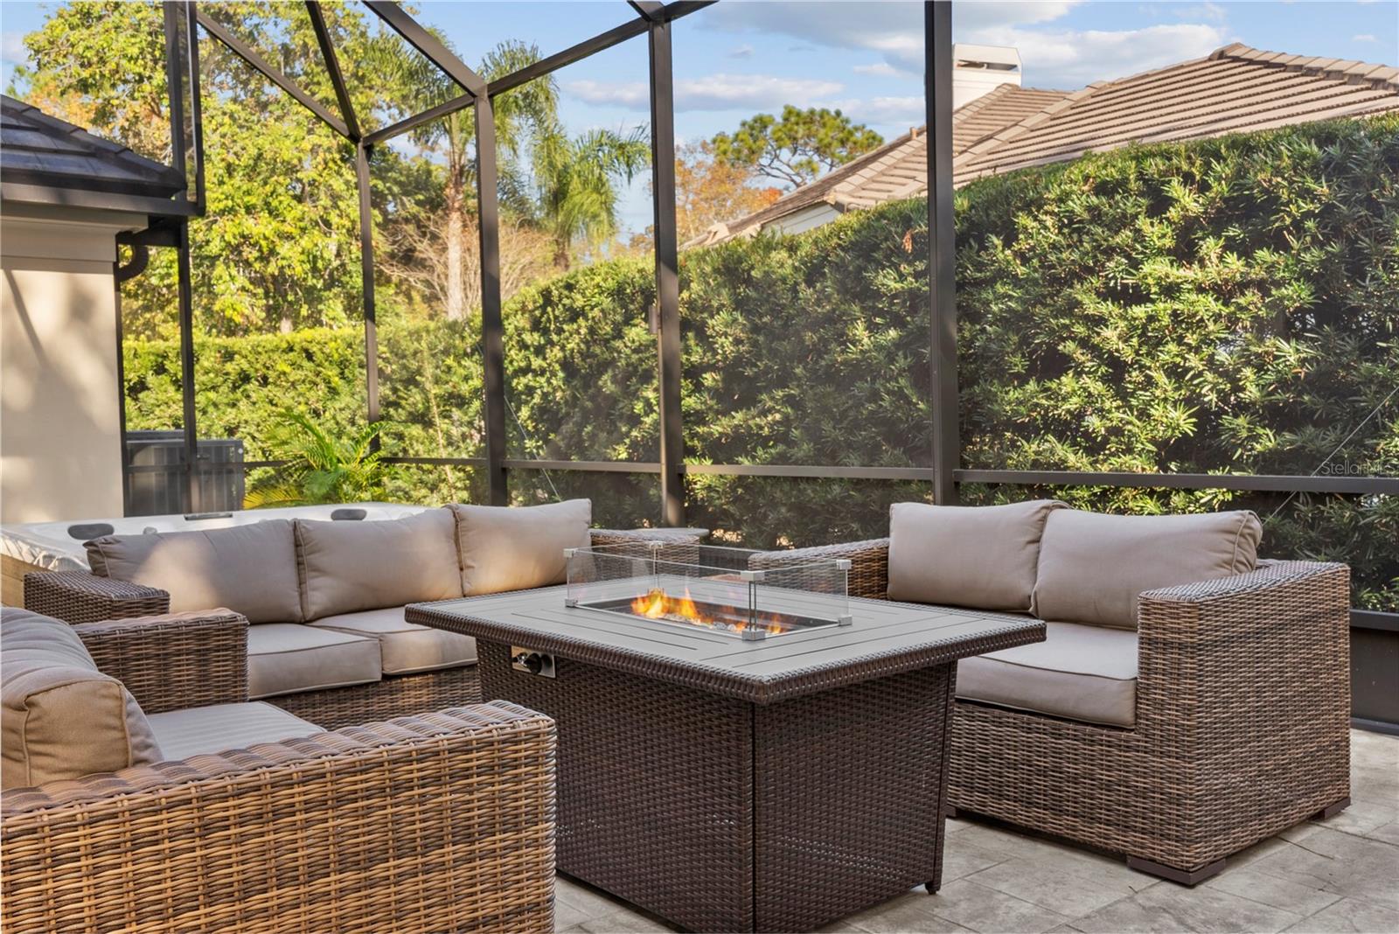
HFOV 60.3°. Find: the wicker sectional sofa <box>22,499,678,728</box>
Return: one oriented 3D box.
[{"bbox_3d":[-1.029,0.555,4.076,2.035,0.785,0.843,-3,3,-42],"label":"wicker sectional sofa"}]

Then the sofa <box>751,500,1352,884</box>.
[{"bbox_3d":[0.964,0.522,3.535,0.843,0.801,1.465,-3,3,-40],"label":"sofa"}]

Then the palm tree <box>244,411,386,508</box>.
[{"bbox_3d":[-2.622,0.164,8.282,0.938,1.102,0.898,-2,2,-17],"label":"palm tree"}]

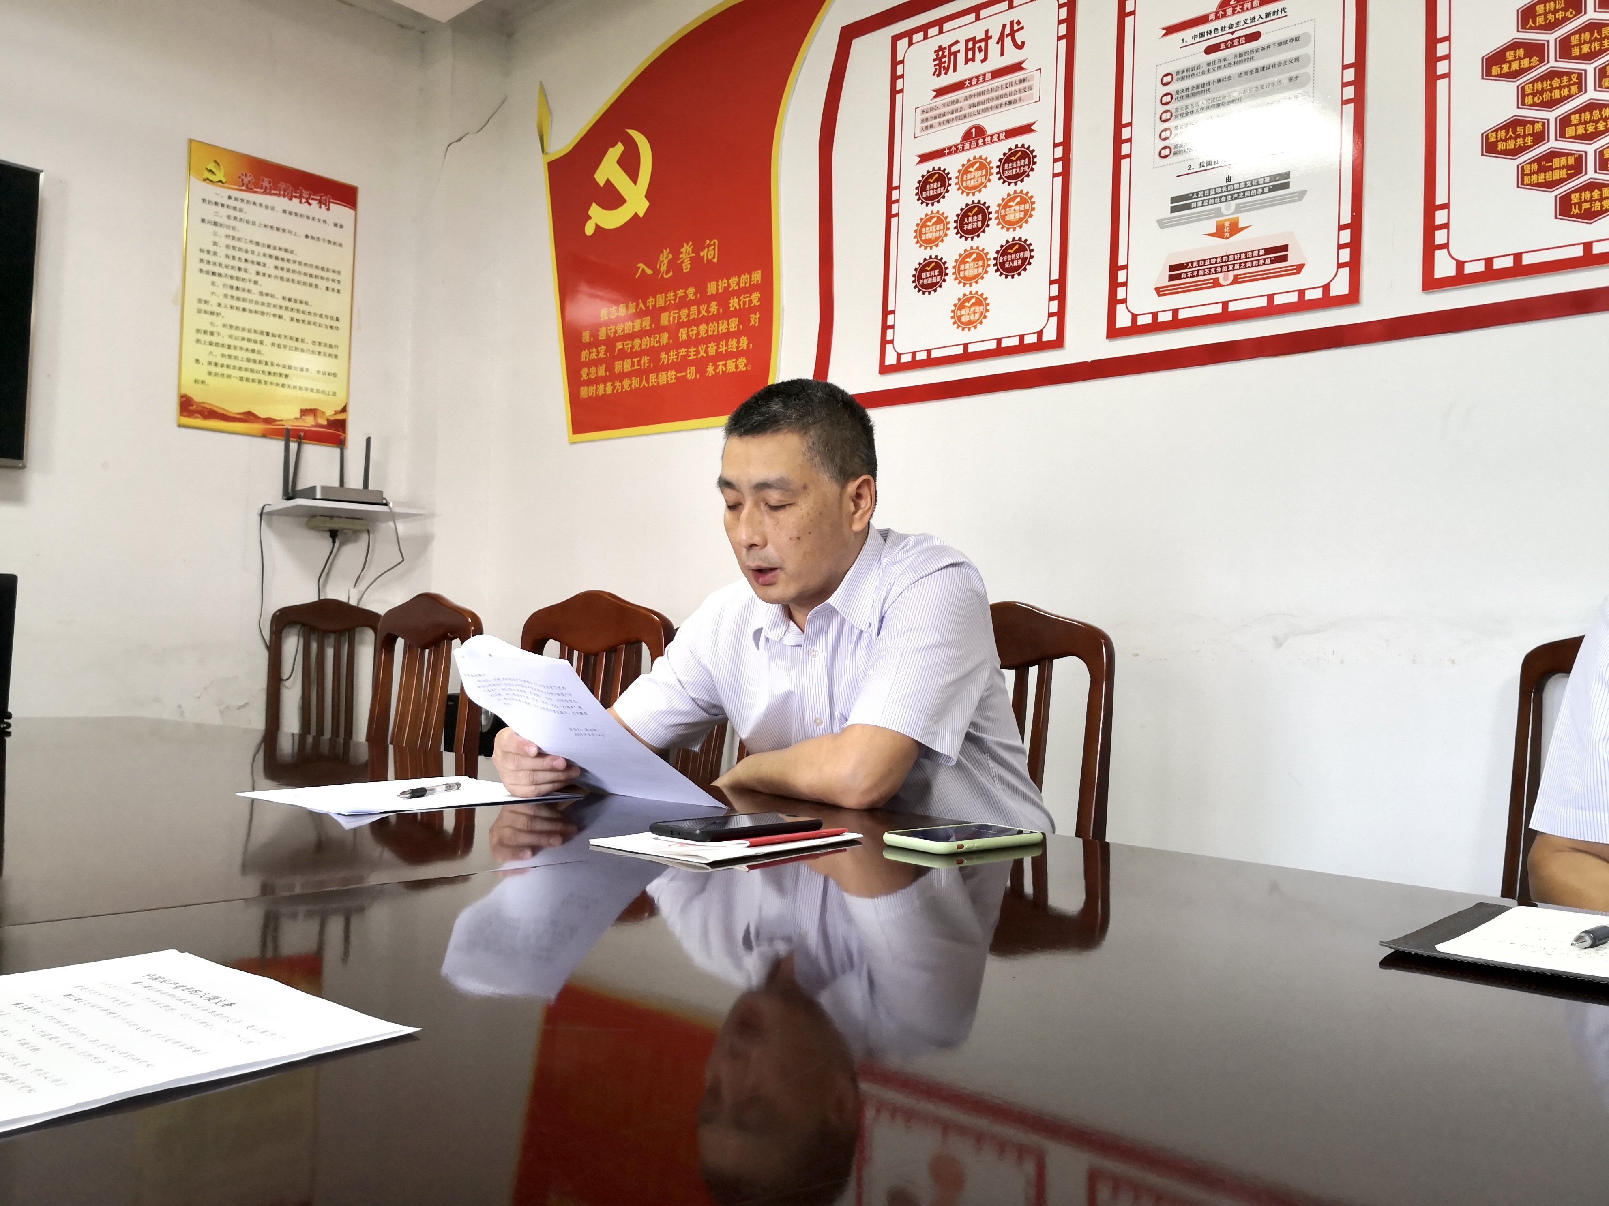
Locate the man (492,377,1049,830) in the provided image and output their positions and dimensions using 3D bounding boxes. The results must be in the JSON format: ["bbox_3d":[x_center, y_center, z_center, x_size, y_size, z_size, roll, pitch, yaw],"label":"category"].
[{"bbox_3d":[0.011,0.357,1.578,0.489,1.262,0.679,0,-3,41],"label":"man"}]

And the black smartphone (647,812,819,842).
[{"bbox_3d":[-0.061,0.206,1.158,0.154,0.009,0.076,4,-3,-44],"label":"black smartphone"}]

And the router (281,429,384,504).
[{"bbox_3d":[-1.223,-0.355,3.305,0.125,0.190,0.200,0,-3,41],"label":"router"}]

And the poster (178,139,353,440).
[{"bbox_3d":[-1.405,-0.798,3.316,0.012,0.728,0.458,0,-3,41],"label":"poster"}]

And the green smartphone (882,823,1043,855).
[{"bbox_3d":[0.151,0.223,1.189,0.152,0.011,0.078,3,-3,-40],"label":"green smartphone"}]

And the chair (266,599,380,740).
[{"bbox_3d":[-1.138,0.503,3.142,0.400,1.010,0.470,4,-3,-42],"label":"chair"}]

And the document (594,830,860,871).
[{"bbox_3d":[-0.067,0.215,1.149,0.137,0.010,0.203,0,-3,38],"label":"document"}]

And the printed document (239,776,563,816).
[{"bbox_3d":[-0.440,0.215,1.417,0.235,0.006,0.300,0,-3,39],"label":"printed document"}]

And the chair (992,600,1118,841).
[{"bbox_3d":[0.168,0.492,1.705,0.400,1.010,0.470,0,-3,38],"label":"chair"}]

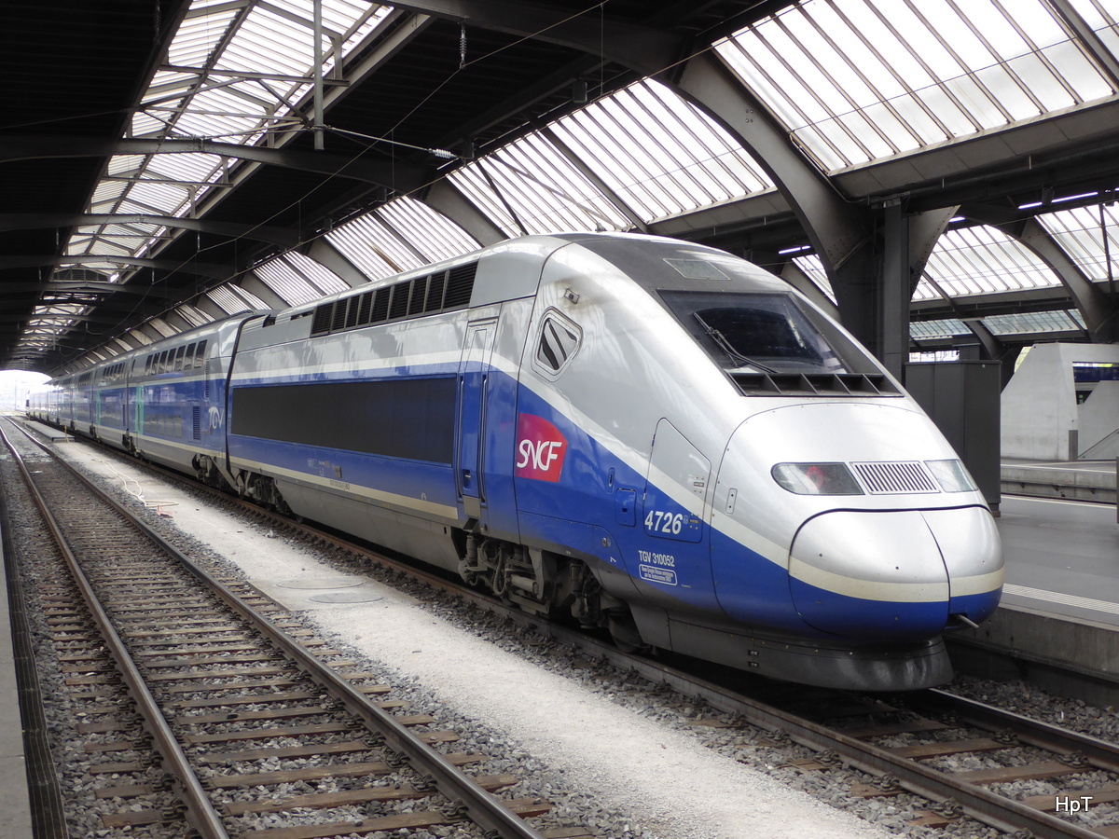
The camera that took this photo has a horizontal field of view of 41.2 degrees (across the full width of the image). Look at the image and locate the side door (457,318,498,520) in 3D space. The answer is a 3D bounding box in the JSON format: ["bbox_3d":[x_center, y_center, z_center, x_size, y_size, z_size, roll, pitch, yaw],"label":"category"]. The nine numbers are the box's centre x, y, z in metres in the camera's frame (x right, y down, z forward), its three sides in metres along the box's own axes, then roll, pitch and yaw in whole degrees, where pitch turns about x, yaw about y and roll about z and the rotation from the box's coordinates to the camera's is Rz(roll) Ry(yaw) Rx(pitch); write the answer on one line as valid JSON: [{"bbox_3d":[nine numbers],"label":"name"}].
[{"bbox_3d":[-0.835,0.005,15.206,0.140,2.060,0.970,0,1,-21],"label":"side door"}]

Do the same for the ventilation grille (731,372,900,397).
[{"bbox_3d":[1.981,-0.241,11.614,1.410,0.080,0.381,0,31,-21],"label":"ventilation grille"}]

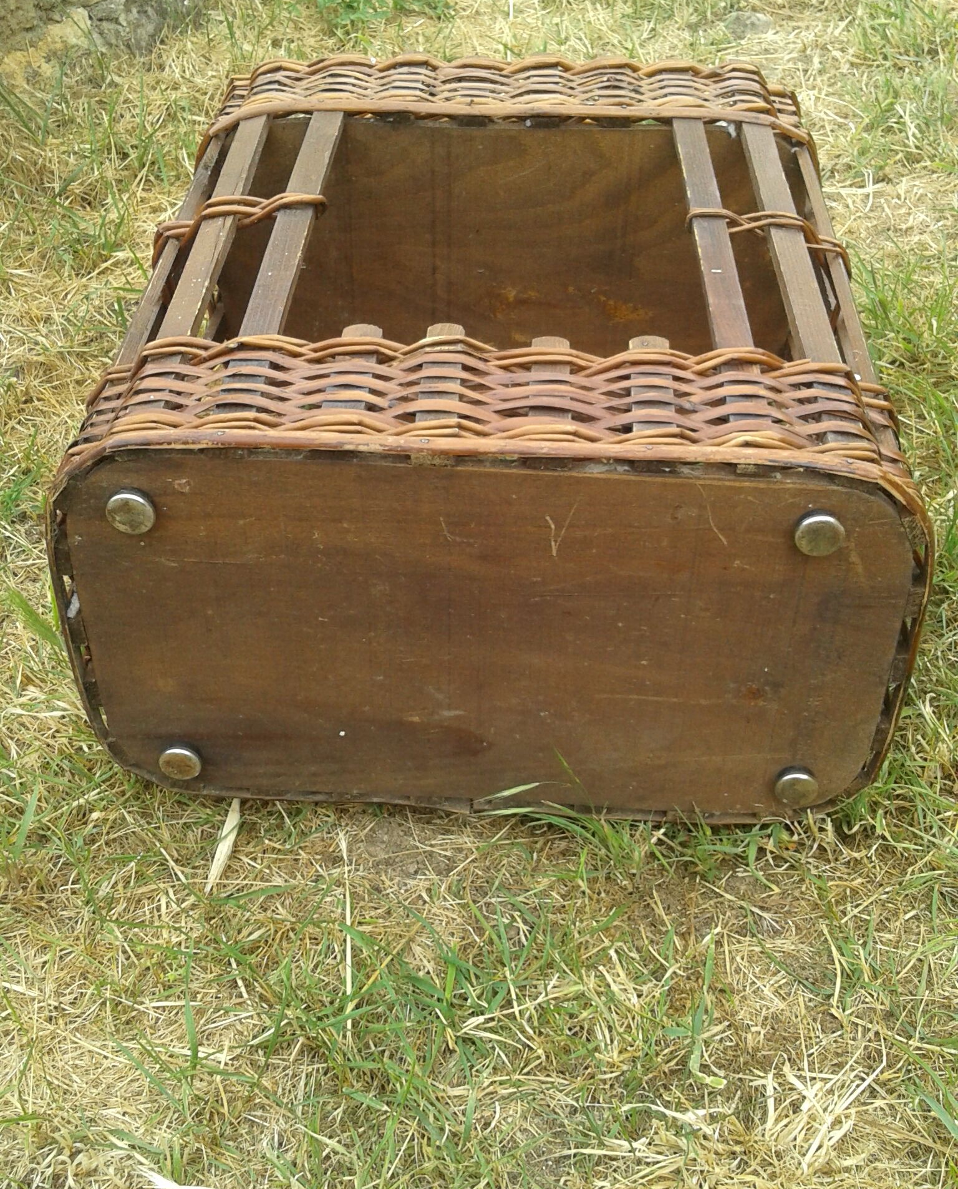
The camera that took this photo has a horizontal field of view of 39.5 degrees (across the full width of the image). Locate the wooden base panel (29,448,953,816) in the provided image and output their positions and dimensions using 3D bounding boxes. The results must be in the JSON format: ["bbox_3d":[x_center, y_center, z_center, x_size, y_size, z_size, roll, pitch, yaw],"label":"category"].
[{"bbox_3d":[0.005,0.028,0.726,0.433,0.248,0.015,1,39,3],"label":"wooden base panel"}]

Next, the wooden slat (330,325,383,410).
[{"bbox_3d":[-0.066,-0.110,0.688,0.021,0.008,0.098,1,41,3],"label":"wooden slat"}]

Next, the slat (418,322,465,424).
[{"bbox_3d":[-0.020,-0.108,0.683,0.021,0.008,0.107,1,41,3],"label":"slat"}]

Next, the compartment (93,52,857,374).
[{"bbox_3d":[0.015,-0.164,0.946,0.425,0.268,0.450,1,41,3],"label":"compartment"}]

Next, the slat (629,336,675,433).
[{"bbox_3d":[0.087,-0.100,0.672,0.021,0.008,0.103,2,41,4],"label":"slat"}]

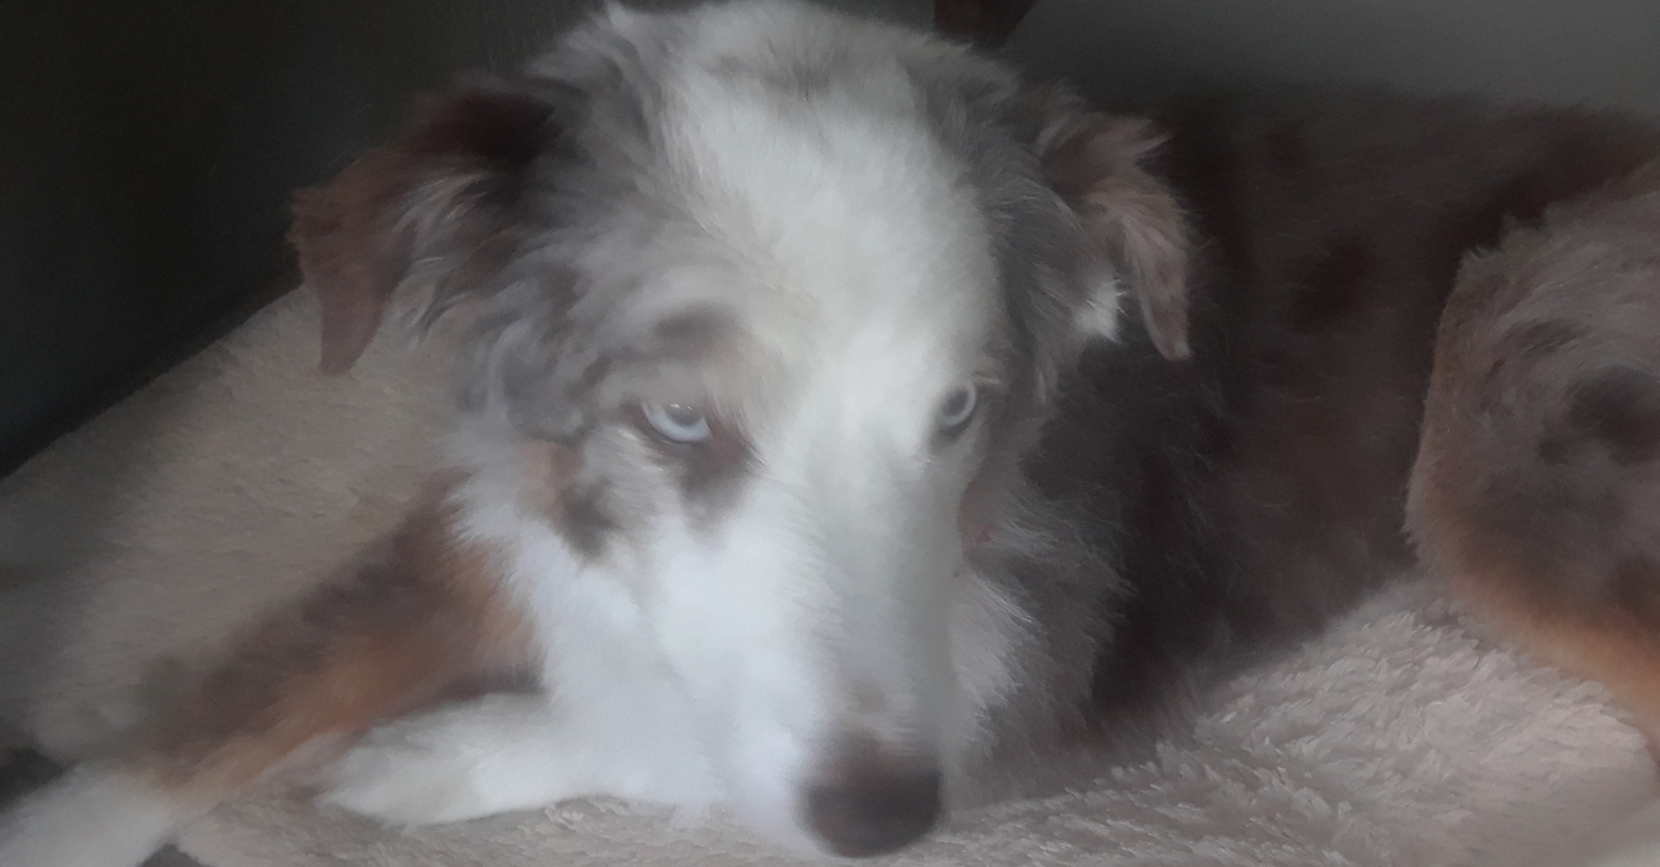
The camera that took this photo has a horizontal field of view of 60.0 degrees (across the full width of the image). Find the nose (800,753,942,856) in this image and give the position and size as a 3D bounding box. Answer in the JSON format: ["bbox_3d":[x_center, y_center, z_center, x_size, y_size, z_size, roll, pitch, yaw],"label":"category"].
[{"bbox_3d":[0.010,0.094,0.365,0.034,0.025,0.024,-7,45,-14],"label":"nose"}]

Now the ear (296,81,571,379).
[{"bbox_3d":[-0.119,-0.063,0.430,0.072,0.078,0.042,-10,31,-19],"label":"ear"}]

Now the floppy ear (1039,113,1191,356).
[{"bbox_3d":[0.091,-0.065,0.470,0.042,0.070,0.042,-10,31,-19],"label":"floppy ear"}]

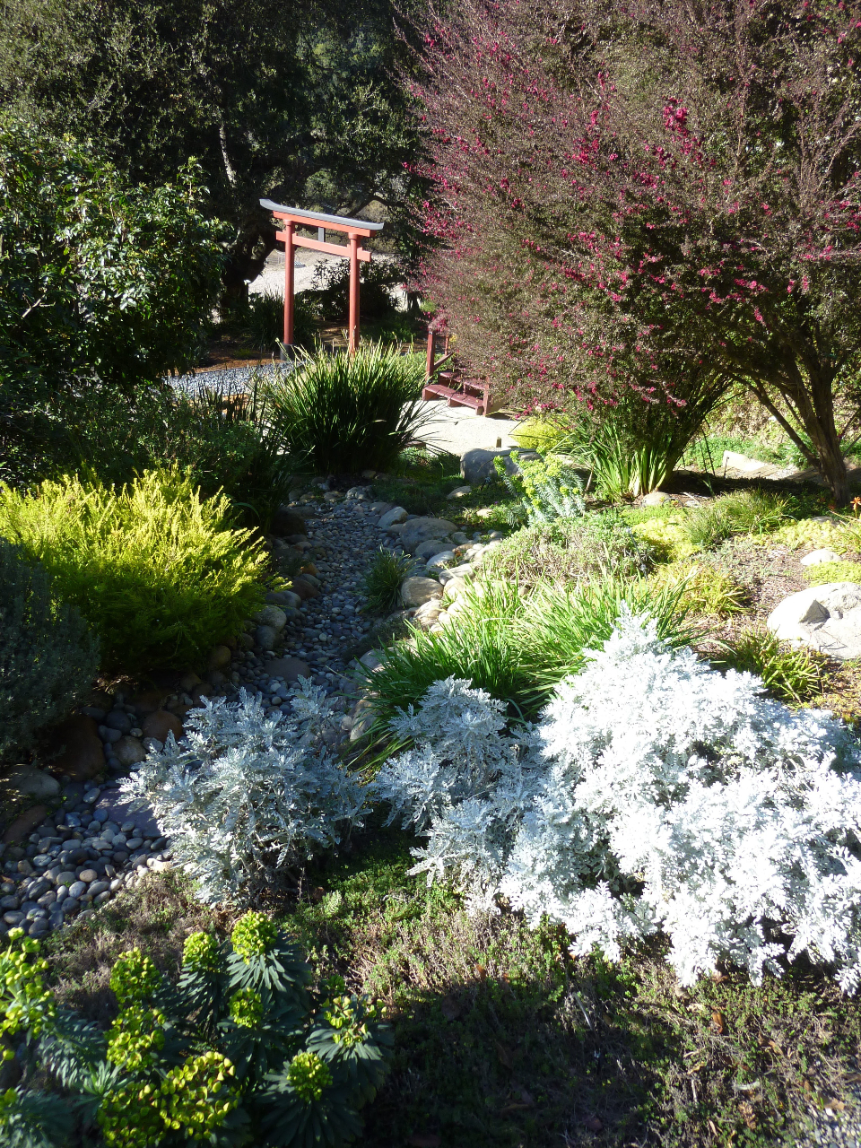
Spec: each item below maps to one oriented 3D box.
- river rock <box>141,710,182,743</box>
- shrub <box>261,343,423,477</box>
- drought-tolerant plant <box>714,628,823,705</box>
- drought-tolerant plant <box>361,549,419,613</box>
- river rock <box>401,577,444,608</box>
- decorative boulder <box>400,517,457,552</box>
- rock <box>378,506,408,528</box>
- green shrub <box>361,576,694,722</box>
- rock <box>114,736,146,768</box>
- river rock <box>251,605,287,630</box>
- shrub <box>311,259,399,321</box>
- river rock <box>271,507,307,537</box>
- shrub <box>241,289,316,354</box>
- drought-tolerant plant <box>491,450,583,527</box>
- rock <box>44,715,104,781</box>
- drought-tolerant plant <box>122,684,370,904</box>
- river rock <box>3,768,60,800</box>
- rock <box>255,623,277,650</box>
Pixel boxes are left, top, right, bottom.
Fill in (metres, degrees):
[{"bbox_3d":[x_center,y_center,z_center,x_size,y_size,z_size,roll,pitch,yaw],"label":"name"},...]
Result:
[{"bbox_3d":[-1.062,0.604,3.280,0.165,0.110,0.130,-8,30,-19],"label":"river rock"},{"bbox_3d":[-1.085,-2.111,10.598,2.072,1.487,1.864,0,29,-6],"label":"shrub"},{"bbox_3d":[1.405,0.377,3.450,0.440,0.250,0.380,16,31,23],"label":"drought-tolerant plant"},{"bbox_3d":[-0.331,0.048,6.730,0.463,0.480,0.417,2,28,-3],"label":"drought-tolerant plant"},{"bbox_3d":[-0.069,0.149,6.743,0.350,0.237,0.298,3,28,-1],"label":"river rock"},{"bbox_3d":[-0.013,-0.390,8.276,0.574,0.322,0.431,4,28,0],"label":"decorative boulder"},{"bbox_3d":[-0.331,-0.495,7.200,0.280,0.170,0.210,2,29,-3],"label":"rock"},{"bbox_3d":[0.415,0.334,3.650,1.420,0.500,0.850,7,29,7],"label":"green shrub"},{"bbox_3d":[-1.391,0.817,3.835,0.140,0.124,0.133,-9,31,-21],"label":"rock"},{"bbox_3d":[-1.196,0.329,6.162,0.262,0.174,0.235,-2,29,-11],"label":"river rock"},{"bbox_3d":[-1.703,-6.398,18.687,2.045,1.272,1.738,1,29,-5],"label":"shrub"},{"bbox_3d":[-1.158,-0.431,6.800,0.290,0.220,0.270,-2,29,-10],"label":"river rock"},{"bbox_3d":[-2.903,-4.848,15.868,1.480,1.096,1.332,-2,29,-10],"label":"shrub"},{"bbox_3d":[0.872,-0.689,6.650,0.720,0.530,0.620,7,29,7],"label":"drought-tolerant plant"},{"bbox_3d":[-1.289,0.626,3.000,0.215,0.190,0.230,-11,32,-25],"label":"rock"},{"bbox_3d":[-0.528,0.626,2.420,0.680,0.450,0.600,-4,29,-13],"label":"drought-tolerant plant"},{"bbox_3d":[-1.382,0.727,2.870,0.195,0.095,0.130,-13,33,-28],"label":"river rock"},{"bbox_3d":[-1.149,0.442,5.791,0.147,0.179,0.147,-3,29,-11],"label":"rock"}]

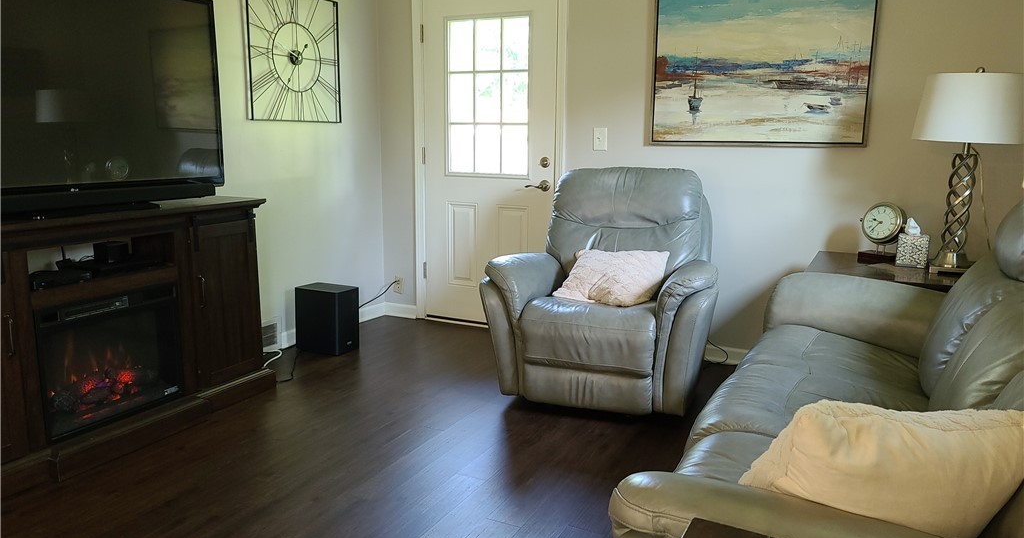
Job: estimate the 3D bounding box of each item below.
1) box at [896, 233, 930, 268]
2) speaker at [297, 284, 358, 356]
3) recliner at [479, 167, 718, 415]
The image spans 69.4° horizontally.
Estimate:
[{"bbox_3d":[1.754,-0.079,3.237,0.118,0.137,0.118,5,11,26],"label":"box"},{"bbox_3d":[-1.053,0.281,4.194,0.307,0.354,0.174,5,11,26],"label":"speaker"},{"bbox_3d":[0.484,0.047,3.596,1.030,1.045,0.960,3,10,16],"label":"recliner"}]

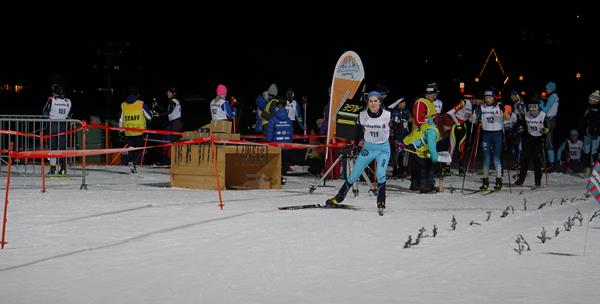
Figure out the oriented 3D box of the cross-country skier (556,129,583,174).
[{"bbox_3d":[5.371,-0.036,37.188,0.520,0.900,0.700,0,2,7],"label":"cross-country skier"}]

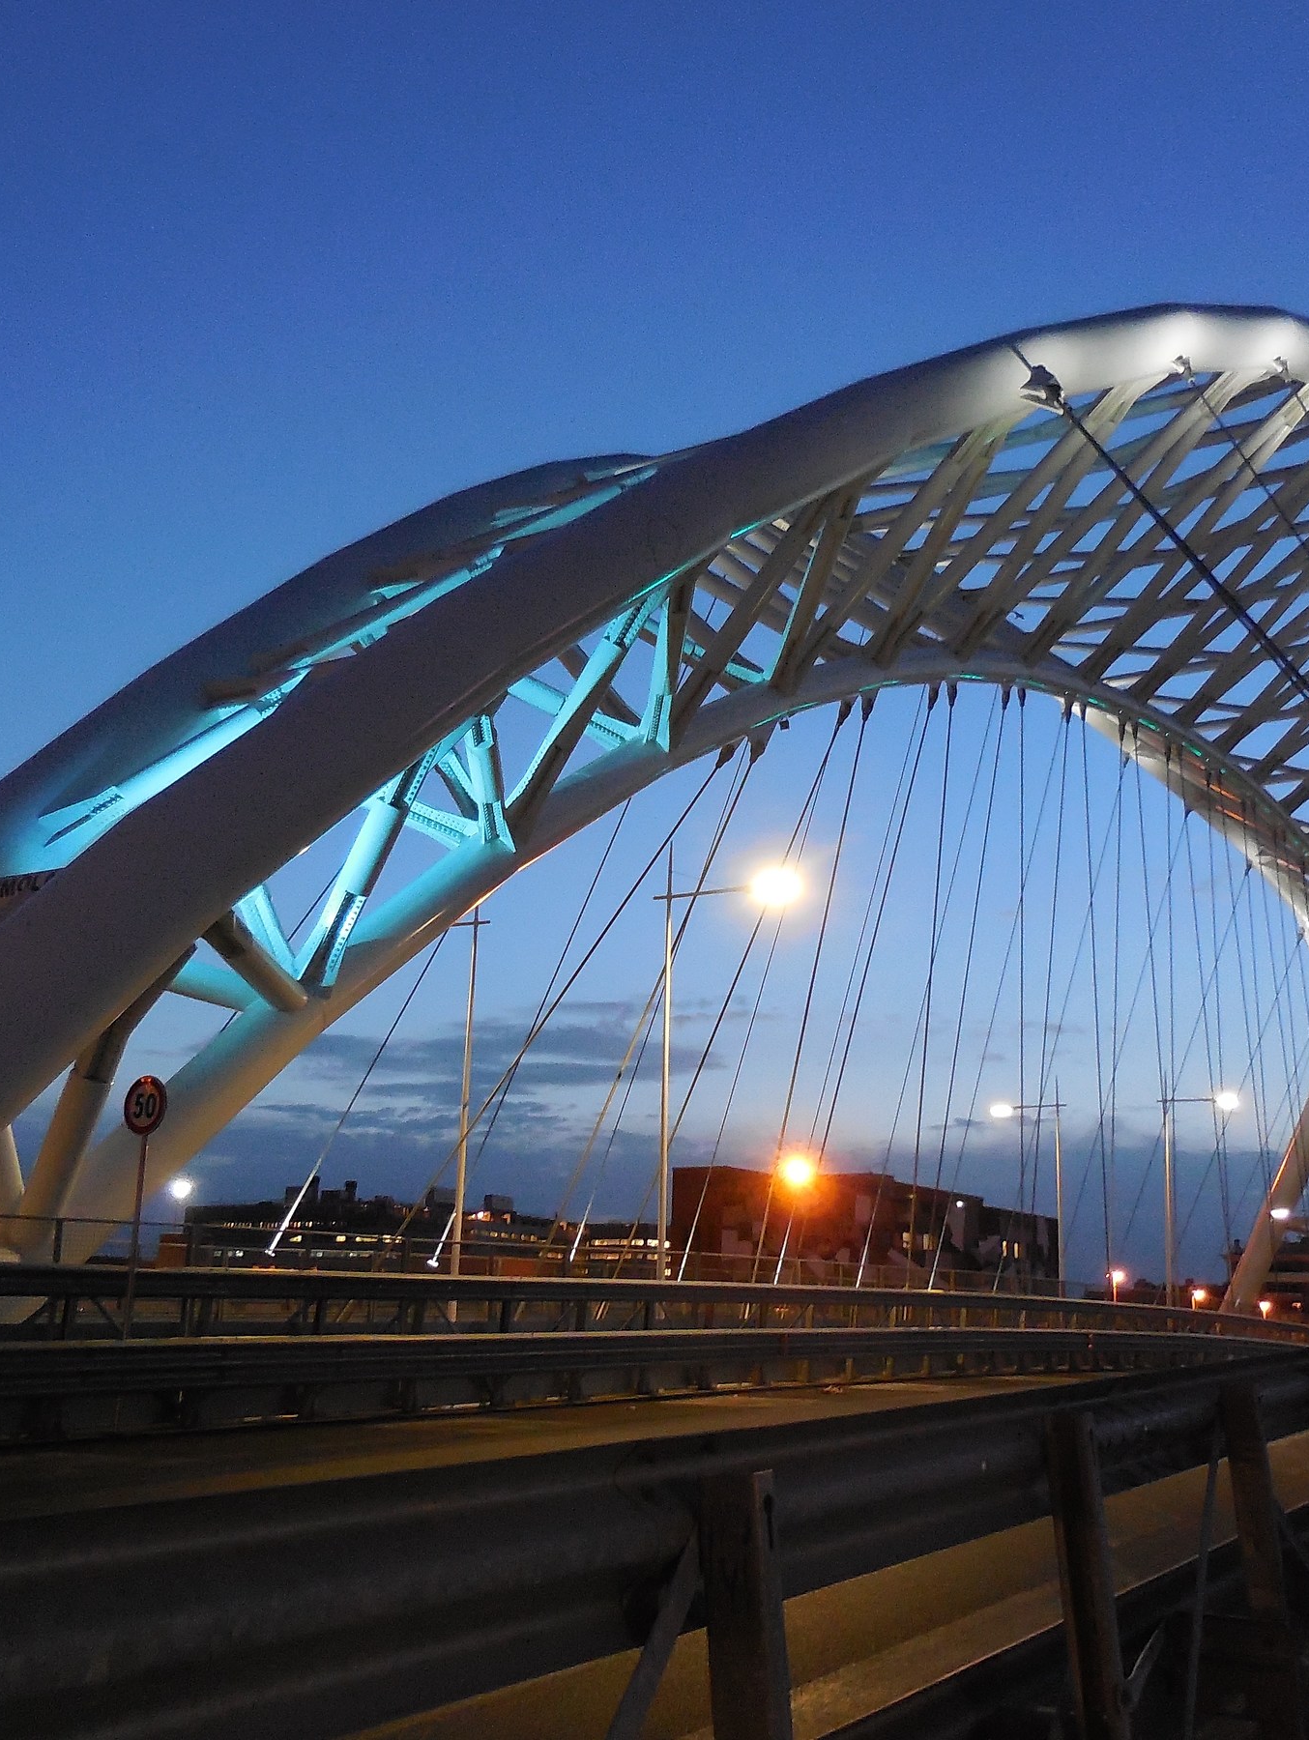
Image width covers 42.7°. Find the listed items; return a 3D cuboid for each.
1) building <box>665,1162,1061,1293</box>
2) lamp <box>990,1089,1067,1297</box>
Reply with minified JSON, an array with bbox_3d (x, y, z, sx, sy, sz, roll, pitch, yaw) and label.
[{"bbox_3d":[25.499,39.388,166.394,17.000,15.000,98.000,-3,-13,20],"label":"building"},{"bbox_3d":[11.313,10.225,50.127,2.350,7.900,0.400,-7,-15,33],"label":"lamp"}]

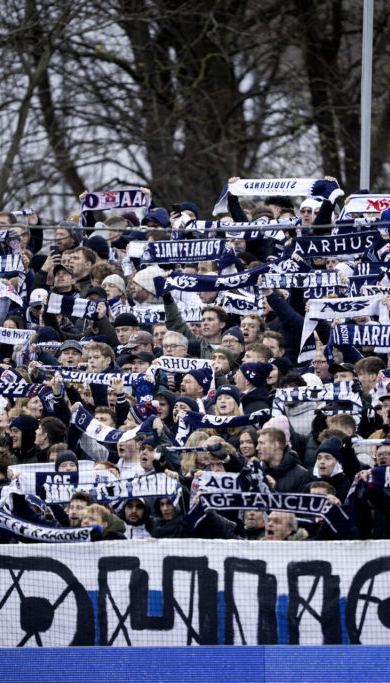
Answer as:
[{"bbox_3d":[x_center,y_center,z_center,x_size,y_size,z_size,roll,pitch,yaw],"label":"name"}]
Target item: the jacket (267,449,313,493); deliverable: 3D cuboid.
[{"bbox_3d":[0.670,1.117,81.500,0.380,0.720,0.560,1,-2,-37],"label":"jacket"}]

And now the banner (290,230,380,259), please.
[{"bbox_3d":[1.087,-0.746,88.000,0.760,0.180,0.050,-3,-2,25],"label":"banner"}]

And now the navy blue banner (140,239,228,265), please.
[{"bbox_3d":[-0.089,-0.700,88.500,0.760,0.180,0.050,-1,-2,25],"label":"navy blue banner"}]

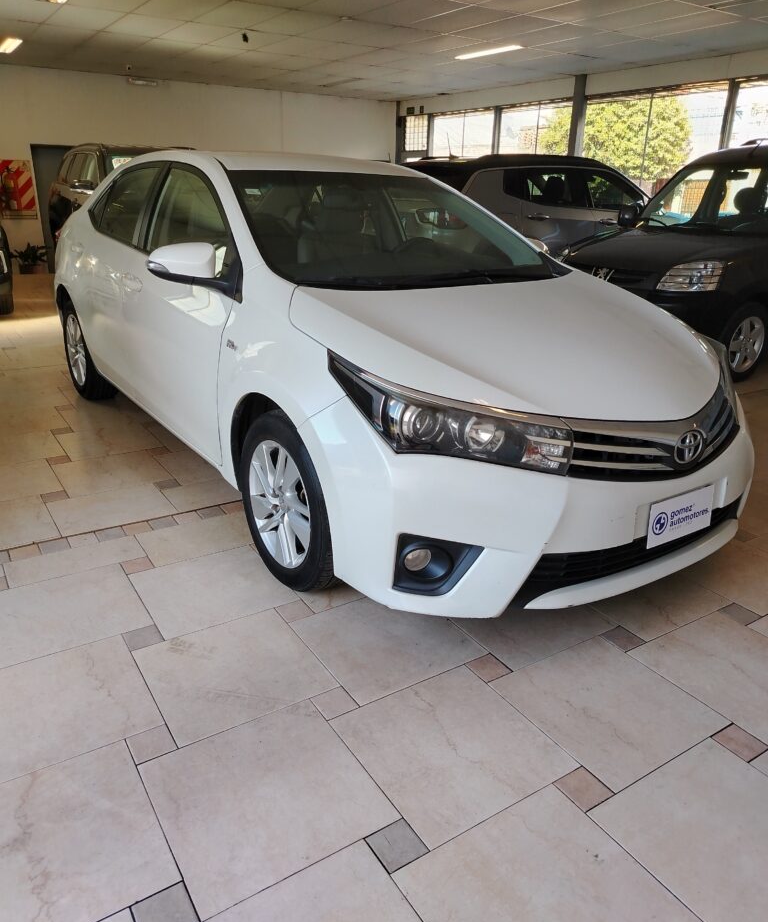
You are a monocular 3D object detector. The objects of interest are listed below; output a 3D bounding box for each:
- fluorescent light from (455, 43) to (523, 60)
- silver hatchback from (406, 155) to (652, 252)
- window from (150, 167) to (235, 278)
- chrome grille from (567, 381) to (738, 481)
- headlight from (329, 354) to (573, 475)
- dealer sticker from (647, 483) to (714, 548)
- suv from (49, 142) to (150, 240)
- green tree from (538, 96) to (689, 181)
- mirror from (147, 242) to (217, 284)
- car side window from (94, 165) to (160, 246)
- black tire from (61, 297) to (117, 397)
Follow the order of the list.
[{"bbox_3d":[1.248,-4.941,8.650,0.160,0.070,1.220,-12,25,-31],"label":"fluorescent light"},{"bbox_3d":[1.784,-2.619,8.273,4.400,1.640,1.830,-12,25,-31],"label":"silver hatchback"},{"bbox_3d":[-0.706,-0.927,2.720,0.070,0.420,0.950,17,7,-40],"label":"window"},{"bbox_3d":[0.846,-0.067,2.063,0.840,0.200,0.140,-13,25,-33],"label":"chrome grille"},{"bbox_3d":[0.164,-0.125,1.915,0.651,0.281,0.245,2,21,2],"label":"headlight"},{"bbox_3d":[0.879,0.162,2.093,0.302,0.134,0.012,-12,19,-32],"label":"dealer sticker"},{"bbox_3d":[-2.810,-2.900,8.639,1.850,1.710,4.600,-12,25,-31],"label":"suv"},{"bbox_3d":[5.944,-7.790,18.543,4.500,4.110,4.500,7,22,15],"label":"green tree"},{"bbox_3d":[-0.683,-0.680,2.440,0.220,0.155,0.160,-13,25,-33],"label":"mirror"},{"bbox_3d":[-1.241,-1.244,3.445,0.070,0.390,0.960,17,7,-40],"label":"car side window"},{"bbox_3d":[-1.828,-0.703,4.462,0.210,0.630,0.630,-13,25,-33],"label":"black tire"}]

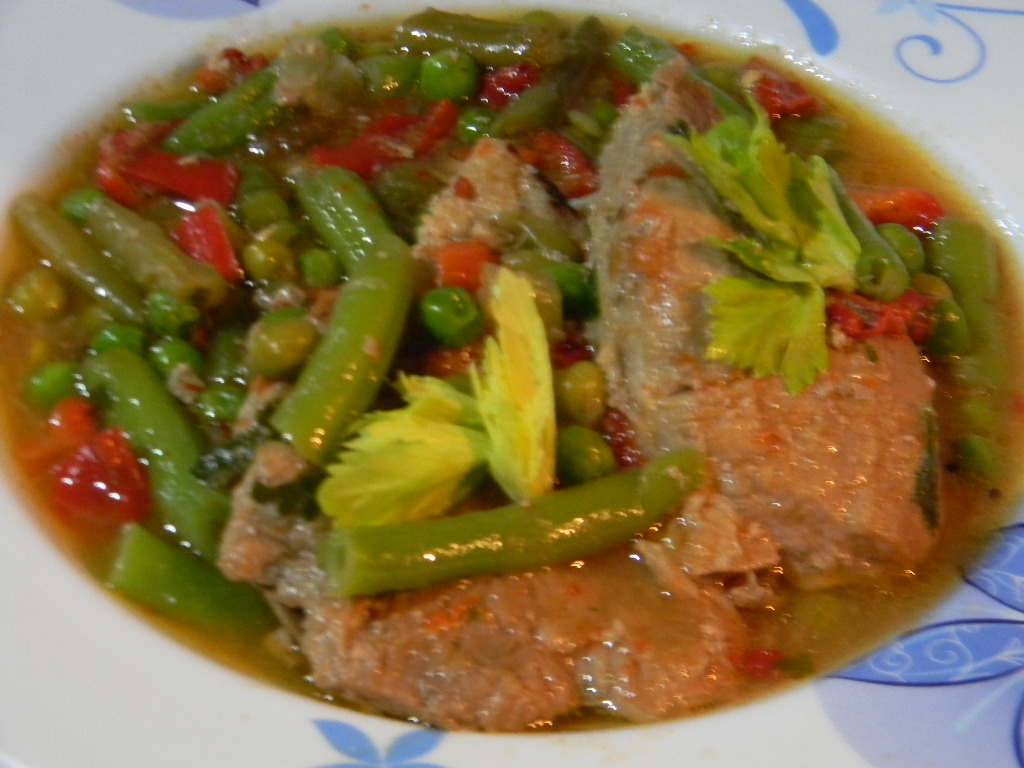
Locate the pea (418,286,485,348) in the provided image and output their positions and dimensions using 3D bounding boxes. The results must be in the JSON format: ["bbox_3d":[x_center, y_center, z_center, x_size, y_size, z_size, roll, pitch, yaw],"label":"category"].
[{"bbox_3d":[-0.009,-0.010,0.361,0.009,0.009,0.009,1,43,-2],"label":"pea"}]

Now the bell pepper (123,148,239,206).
[{"bbox_3d":[-0.052,-0.032,0.383,0.017,0.006,0.009,11,44,8],"label":"bell pepper"}]

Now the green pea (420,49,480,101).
[{"bbox_3d":[-0.011,-0.053,0.417,0.010,0.010,0.010,4,42,0],"label":"green pea"}]

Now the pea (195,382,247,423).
[{"bbox_3d":[-0.041,0.003,0.346,0.008,0.007,0.008,-2,43,-5],"label":"pea"}]

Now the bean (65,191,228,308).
[{"bbox_3d":[-0.056,-0.021,0.378,0.031,0.009,0.009,32,49,28],"label":"bean"}]

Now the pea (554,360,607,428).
[{"bbox_3d":[0.010,0.001,0.358,0.009,0.009,0.009,4,42,0],"label":"pea"}]

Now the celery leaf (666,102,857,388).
[{"bbox_3d":[0.038,-0.021,0.367,0.030,0.018,0.043,4,42,0],"label":"celery leaf"}]

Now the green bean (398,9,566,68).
[{"bbox_3d":[-0.005,-0.056,0.397,0.028,0.007,0.008,4,44,0],"label":"green bean"}]

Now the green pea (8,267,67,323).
[{"bbox_3d":[-0.072,-0.013,0.371,0.009,0.009,0.009,4,42,0],"label":"green pea"}]

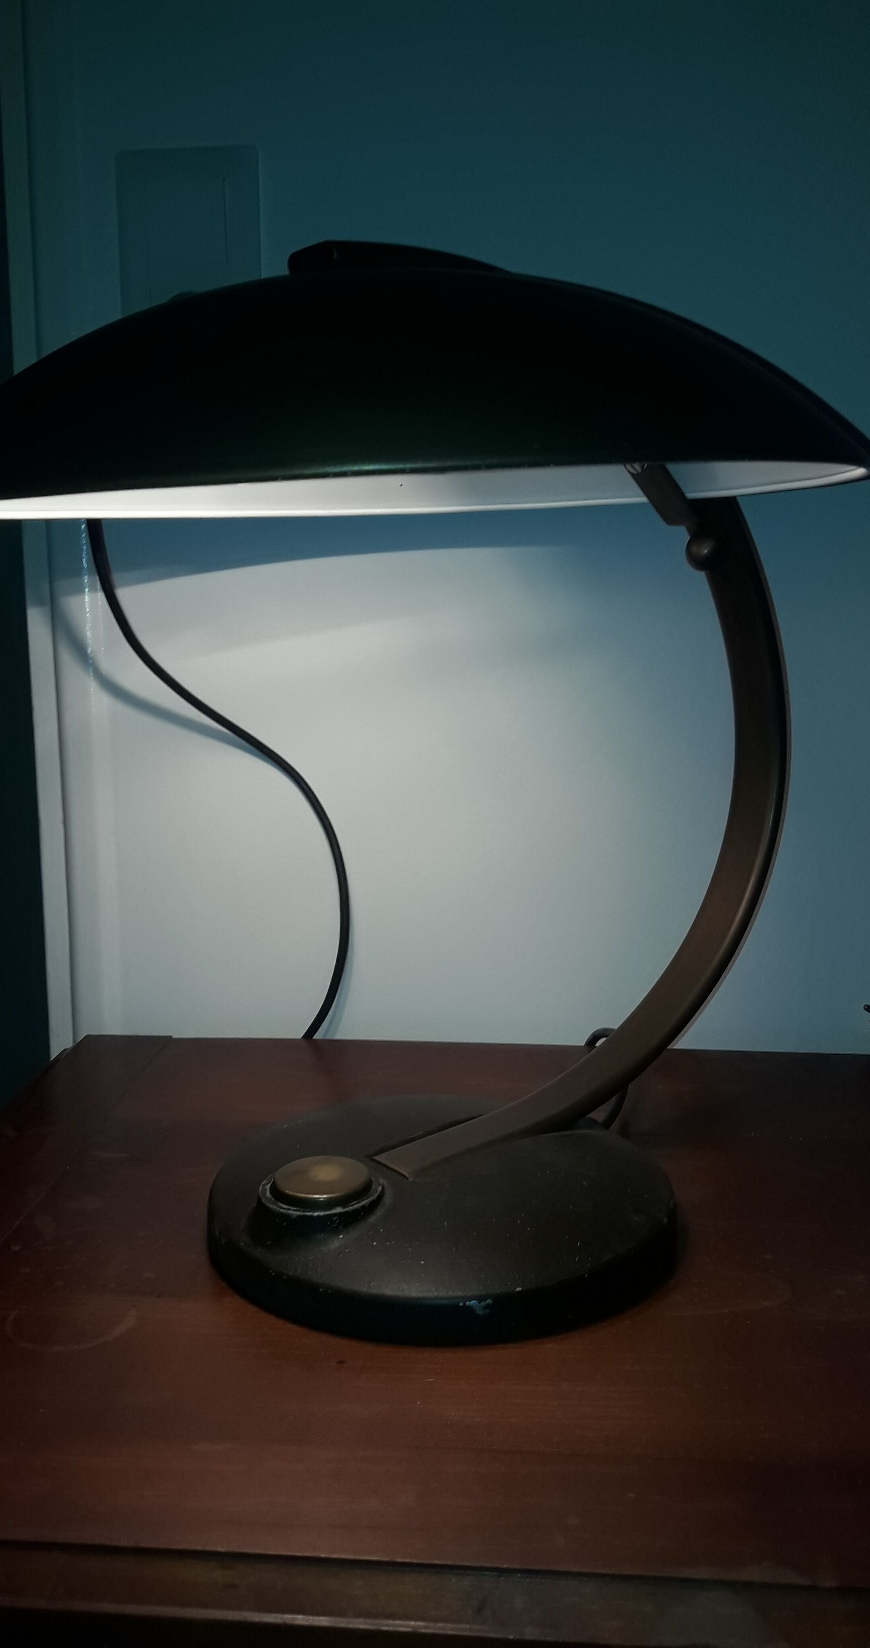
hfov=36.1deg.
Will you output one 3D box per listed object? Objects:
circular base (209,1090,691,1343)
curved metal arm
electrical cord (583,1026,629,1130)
[{"bbox_3d":[0.003,0.158,0.592,0.207,0.038,0.207,0,9,0],"label":"circular base"},{"bbox_3d":[0.074,-0.007,0.615,0.232,0.295,0.030,-7,11,-34],"label":"curved metal arm"},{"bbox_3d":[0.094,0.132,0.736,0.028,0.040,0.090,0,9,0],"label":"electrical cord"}]

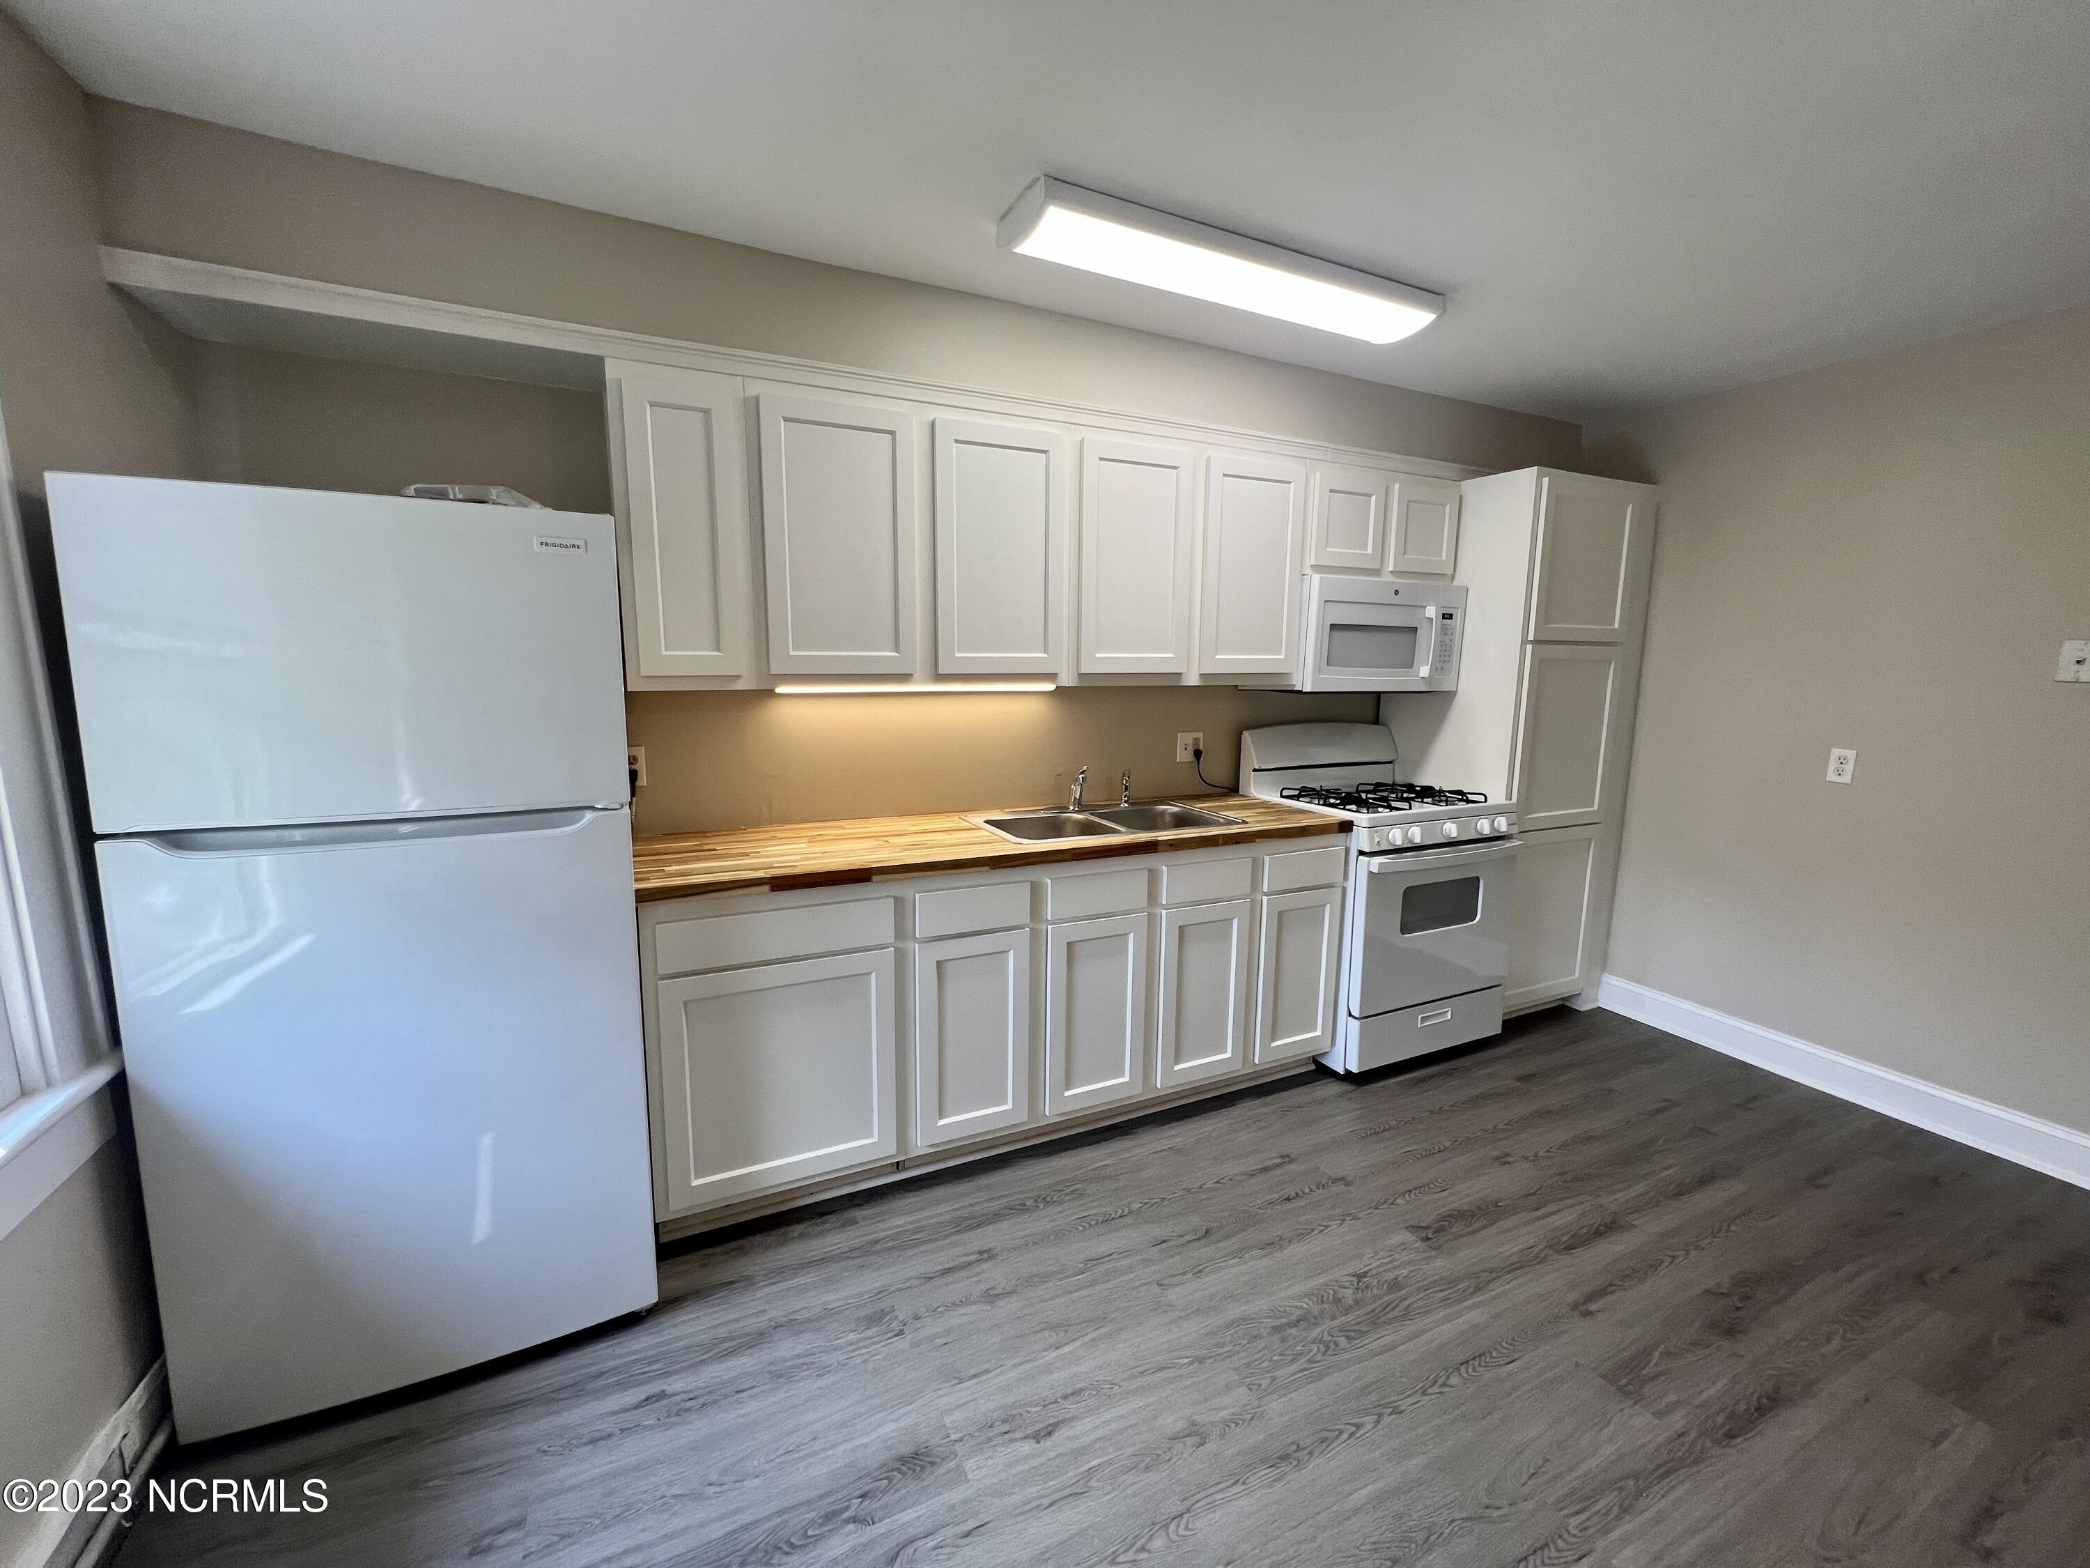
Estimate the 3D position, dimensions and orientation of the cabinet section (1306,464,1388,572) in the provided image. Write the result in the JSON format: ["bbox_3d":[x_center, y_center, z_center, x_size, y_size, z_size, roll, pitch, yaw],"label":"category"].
[{"bbox_3d":[1.025,-0.967,2.953,0.390,0.365,0.310,-3,8,-24],"label":"cabinet section"}]

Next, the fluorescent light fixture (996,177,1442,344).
[{"bbox_3d":[0.504,-1.288,1.997,1.211,0.070,0.215,-3,9,-24],"label":"fluorescent light fixture"}]

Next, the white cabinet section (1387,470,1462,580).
[{"bbox_3d":[1.373,-0.986,3.110,0.375,0.365,0.310,-3,8,-24],"label":"white cabinet section"}]

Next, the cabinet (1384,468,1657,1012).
[{"bbox_3d":[1.897,-0.118,3.284,0.714,2.096,0.630,-3,9,-24],"label":"cabinet"}]

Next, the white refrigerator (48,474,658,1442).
[{"bbox_3d":[-1.301,0.296,1.744,0.735,1.655,0.755,-3,9,-25],"label":"white refrigerator"}]

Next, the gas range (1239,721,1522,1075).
[{"bbox_3d":[1.246,0.381,2.988,0.757,1.180,0.685,-3,9,-24],"label":"gas range"}]

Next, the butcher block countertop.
[{"bbox_3d":[-0.070,0.150,2.408,2.070,0.038,0.635,-3,9,-24],"label":"butcher block countertop"}]

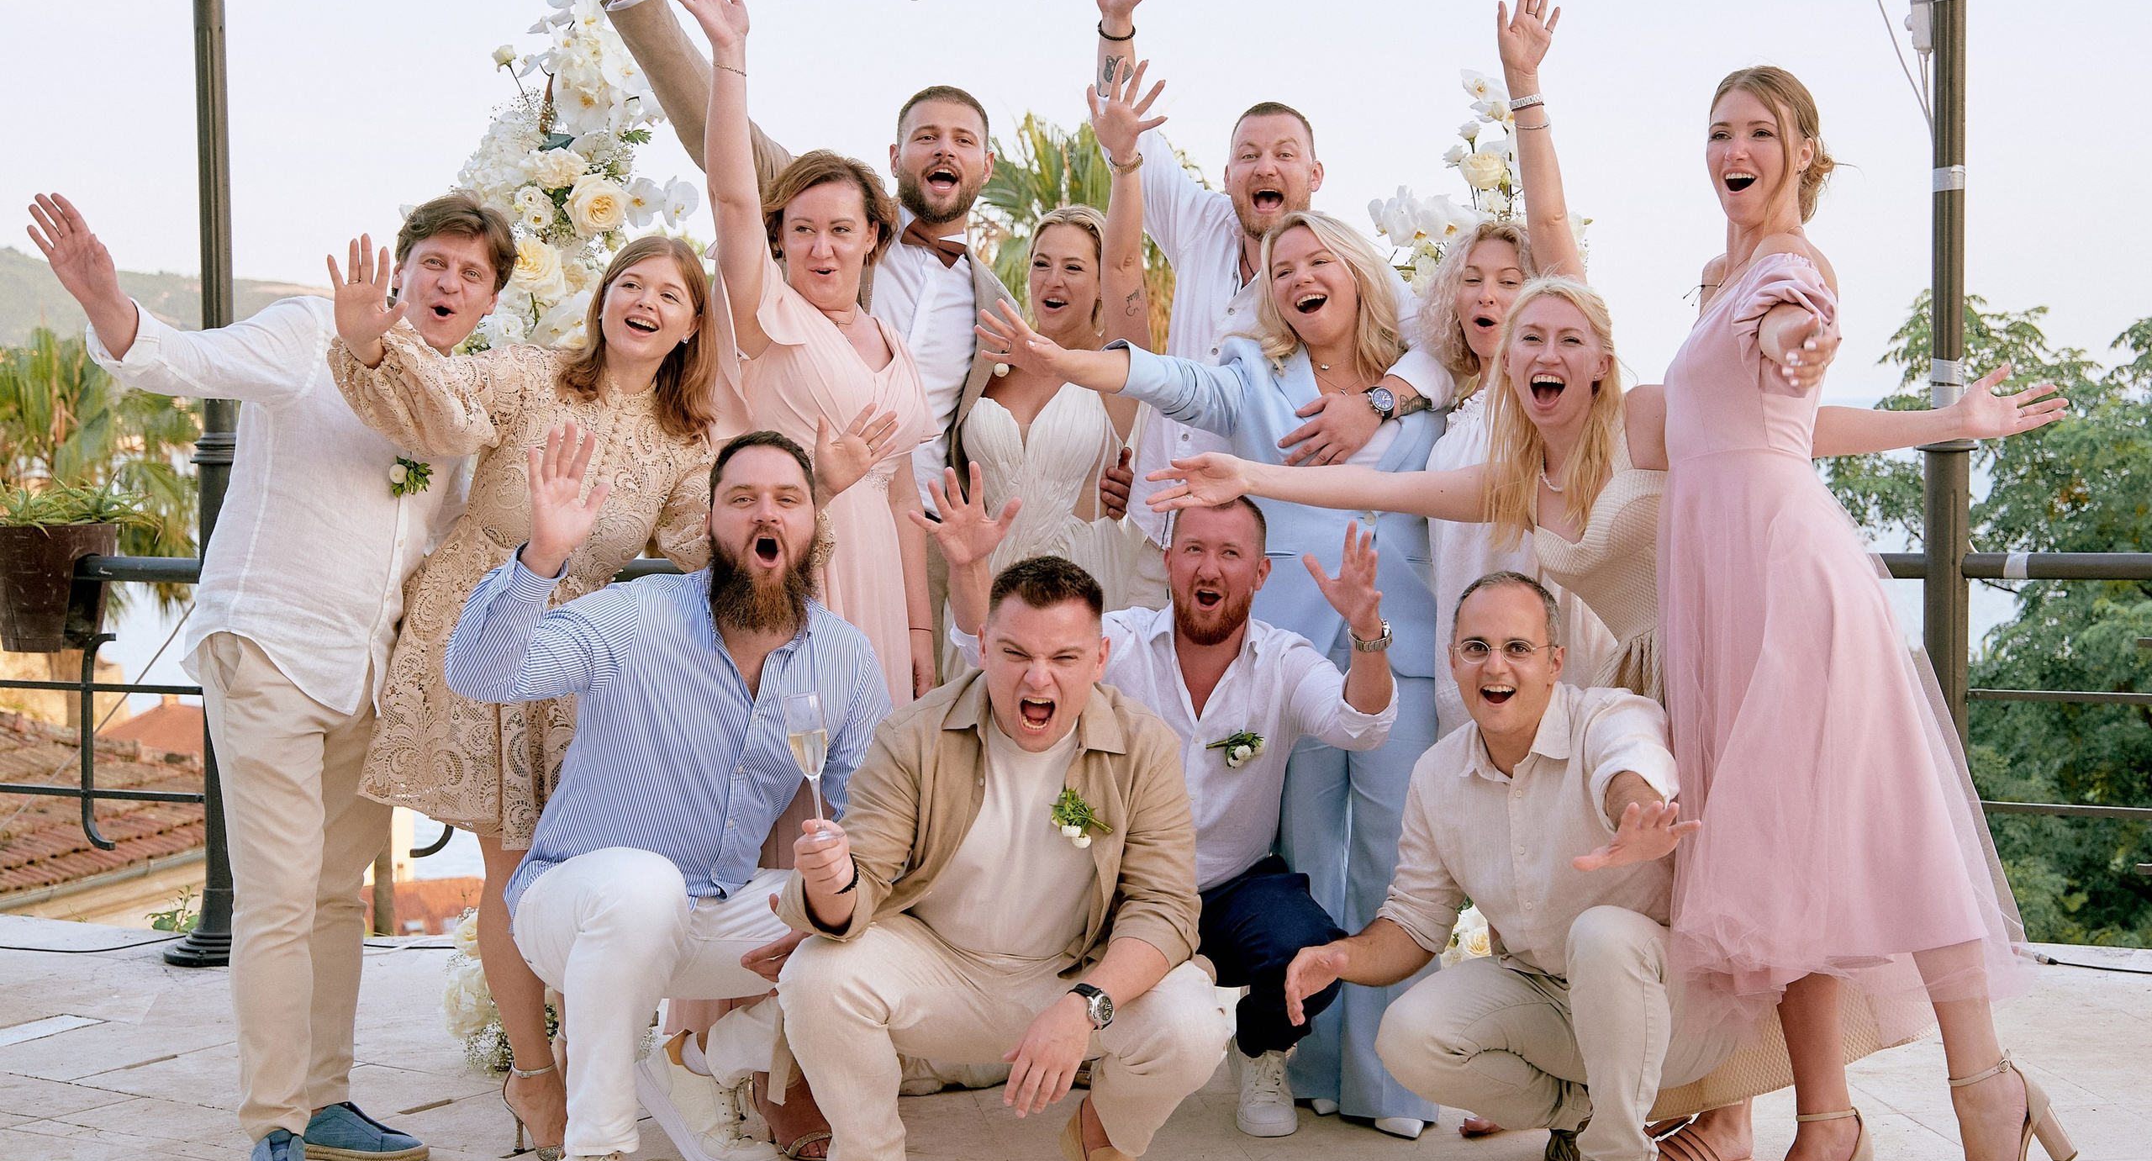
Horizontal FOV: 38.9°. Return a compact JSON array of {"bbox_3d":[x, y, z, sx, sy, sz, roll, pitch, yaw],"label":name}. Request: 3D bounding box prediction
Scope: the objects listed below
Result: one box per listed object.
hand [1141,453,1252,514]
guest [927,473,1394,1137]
[{"bbox_3d":[0.196,-0.158,4.900,0.180,0.095,0.070,-7,-19,-15],"label":"hand"},{"bbox_3d":[0.149,0.378,5.352,0.810,1.150,0.600,-1,3,-2],"label":"guest"}]

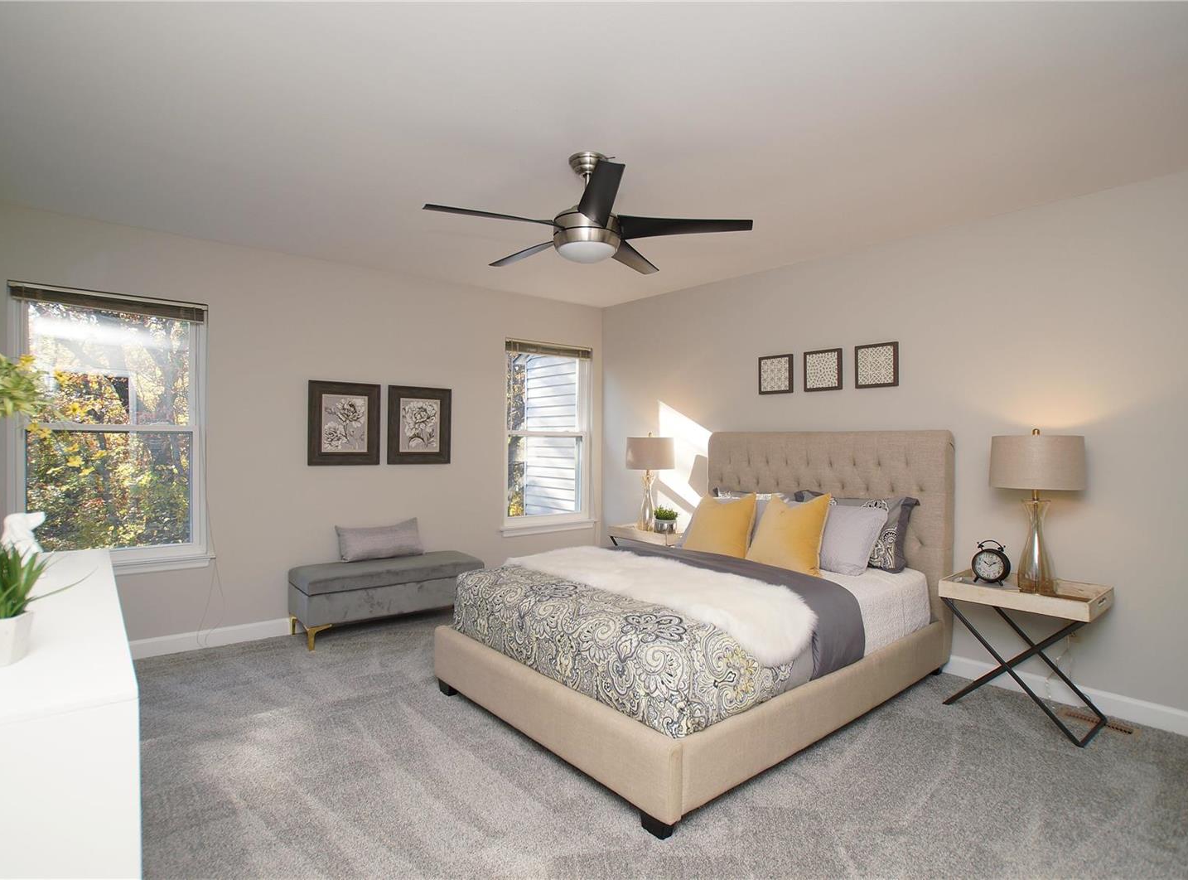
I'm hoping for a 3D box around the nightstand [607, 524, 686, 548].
[{"bbox_3d":[0.477,0.971,4.493,0.430,0.600,0.555,1,-1,-42],"label":"nightstand"}]

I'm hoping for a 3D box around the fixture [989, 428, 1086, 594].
[{"bbox_3d":[2.095,0.340,2.784,0.360,0.792,0.360,1,0,-43],"label":"fixture"}]

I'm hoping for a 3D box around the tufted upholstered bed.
[{"bbox_3d":[0.574,0.598,3.087,2.130,1.320,1.610,1,-1,-40],"label":"tufted upholstered bed"}]

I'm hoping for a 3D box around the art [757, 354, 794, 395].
[{"bbox_3d":[1.249,-0.443,4.021,0.028,0.257,0.254,1,0,-43],"label":"art"}]

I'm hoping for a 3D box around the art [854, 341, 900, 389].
[{"bbox_3d":[1.700,-0.442,3.531,0.028,0.257,0.254,1,0,-43],"label":"art"}]

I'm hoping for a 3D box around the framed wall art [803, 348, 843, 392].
[{"bbox_3d":[1.475,-0.443,3.776,0.028,0.257,0.254,1,0,-43],"label":"framed wall art"}]

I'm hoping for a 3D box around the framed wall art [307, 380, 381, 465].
[{"bbox_3d":[-1.654,-0.106,3.930,0.455,0.552,0.030,1,-1,-36],"label":"framed wall art"}]

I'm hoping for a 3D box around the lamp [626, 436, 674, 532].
[{"bbox_3d":[0.413,0.321,4.570,0.370,0.756,0.370,0,-1,0],"label":"lamp"}]

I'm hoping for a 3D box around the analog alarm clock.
[{"bbox_3d":[1.933,0.591,2.873,0.065,0.220,0.160,1,-1,-33],"label":"analog alarm clock"}]

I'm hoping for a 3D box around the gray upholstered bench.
[{"bbox_3d":[-1.370,1.036,3.984,1.140,0.430,0.440,1,-1,-37],"label":"gray upholstered bench"}]

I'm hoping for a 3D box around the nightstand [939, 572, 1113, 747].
[{"bbox_3d":[2.034,0.985,2.780,0.436,0.609,0.568,1,0,-43],"label":"nightstand"}]

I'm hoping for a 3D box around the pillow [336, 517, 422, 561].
[{"bbox_3d":[-1.465,0.686,4.042,0.507,0.264,0.132,1,-14,-36],"label":"pillow"}]

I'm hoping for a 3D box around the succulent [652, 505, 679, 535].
[{"bbox_3d":[0.556,0.599,4.399,0.170,0.205,0.170,1,-1,-42],"label":"succulent"}]

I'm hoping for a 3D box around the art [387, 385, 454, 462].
[{"bbox_3d":[-1.275,-0.101,4.311,0.467,0.561,0.028,1,0,-36],"label":"art"}]

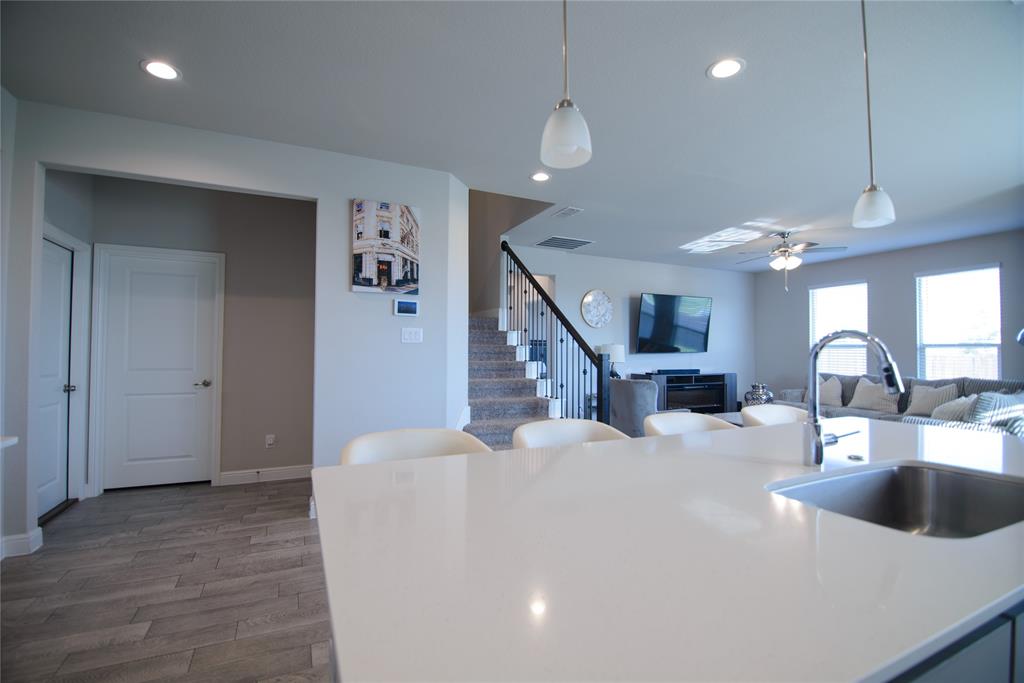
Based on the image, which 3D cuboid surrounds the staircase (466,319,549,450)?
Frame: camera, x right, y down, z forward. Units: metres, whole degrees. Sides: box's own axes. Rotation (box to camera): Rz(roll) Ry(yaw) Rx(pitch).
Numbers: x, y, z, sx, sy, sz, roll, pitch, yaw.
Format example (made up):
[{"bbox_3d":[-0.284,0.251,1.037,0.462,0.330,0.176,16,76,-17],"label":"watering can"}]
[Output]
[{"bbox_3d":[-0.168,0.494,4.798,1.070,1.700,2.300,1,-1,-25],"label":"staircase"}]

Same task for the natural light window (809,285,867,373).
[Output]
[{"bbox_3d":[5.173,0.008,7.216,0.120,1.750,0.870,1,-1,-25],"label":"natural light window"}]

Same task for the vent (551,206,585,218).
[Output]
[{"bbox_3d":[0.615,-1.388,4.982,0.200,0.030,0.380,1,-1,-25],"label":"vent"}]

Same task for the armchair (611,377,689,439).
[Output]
[{"bbox_3d":[1.506,0.885,5.290,0.800,0.960,0.700,1,-1,-22],"label":"armchair"}]

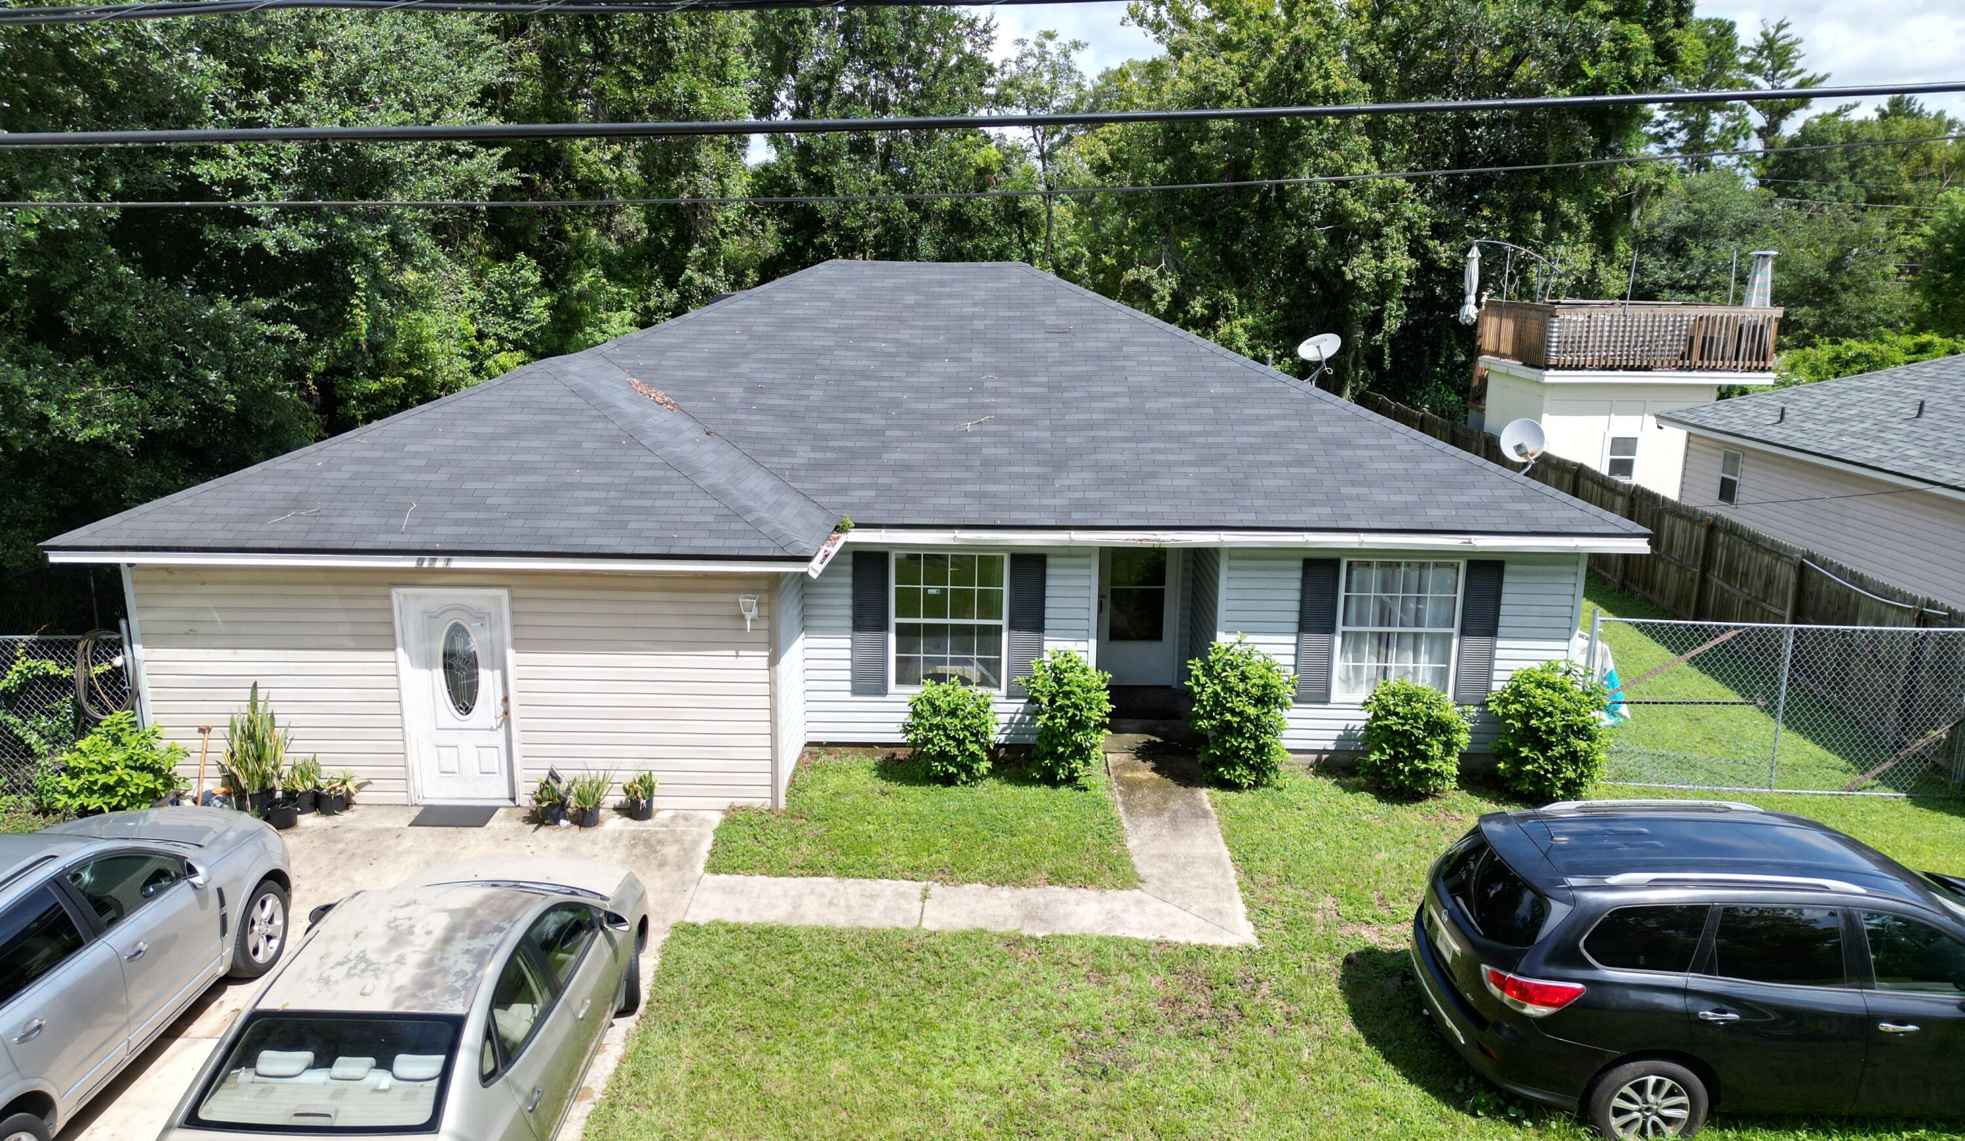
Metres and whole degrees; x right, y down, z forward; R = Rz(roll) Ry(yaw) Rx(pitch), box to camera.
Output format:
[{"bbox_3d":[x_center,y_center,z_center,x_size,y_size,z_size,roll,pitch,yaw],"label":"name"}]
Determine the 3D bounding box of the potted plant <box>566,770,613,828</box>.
[{"bbox_3d":[-3.604,2.083,12.540,0.440,0.530,0.400,1,12,0],"label":"potted plant"}]

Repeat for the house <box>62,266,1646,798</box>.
[{"bbox_3d":[-0.825,-1.553,18.571,14.900,5.160,13.450,1,12,0],"label":"house"}]

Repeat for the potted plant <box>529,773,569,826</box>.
[{"bbox_3d":[-4.009,2.085,12.599,0.370,0.490,0.350,1,12,0],"label":"potted plant"}]

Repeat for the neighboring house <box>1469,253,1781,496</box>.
[{"bbox_3d":[14.332,-4.002,31.053,5.000,5.100,4.300,1,12,0],"label":"neighboring house"}]

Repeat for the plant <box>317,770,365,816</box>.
[{"bbox_3d":[-6.019,2.069,12.772,0.450,0.390,0.380,1,12,0],"label":"plant"}]

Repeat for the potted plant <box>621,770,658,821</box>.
[{"bbox_3d":[-3.189,2.083,12.713,0.350,0.470,0.340,1,12,0],"label":"potted plant"}]

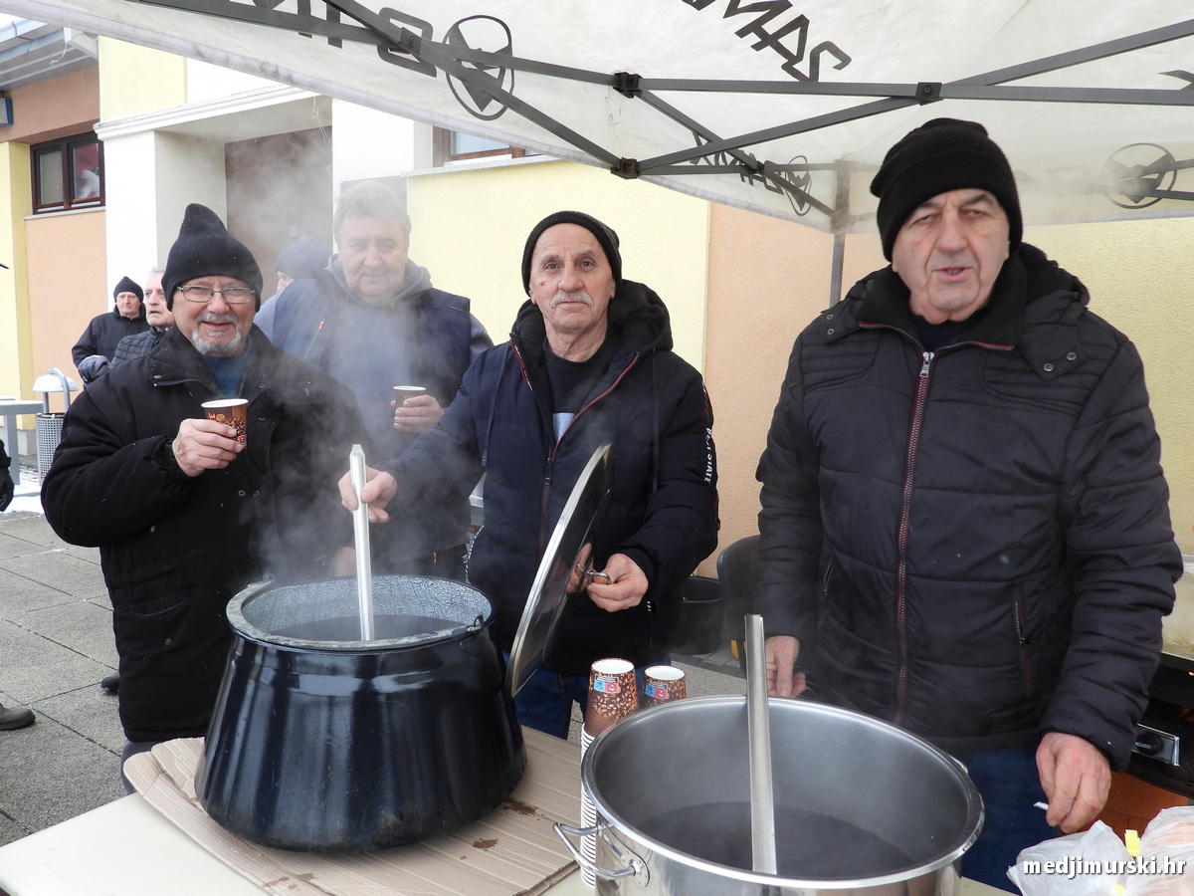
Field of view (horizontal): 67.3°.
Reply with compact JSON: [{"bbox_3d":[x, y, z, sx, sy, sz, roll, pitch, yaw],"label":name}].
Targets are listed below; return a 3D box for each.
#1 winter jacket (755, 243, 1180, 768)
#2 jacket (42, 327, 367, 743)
[{"bbox_3d":[0.520,0.055,1.356,0.620,0.740,0.370,5,7,28],"label":"winter jacket"},{"bbox_3d":[-0.739,0.159,1.740,0.630,0.775,0.450,-2,7,-30],"label":"jacket"}]

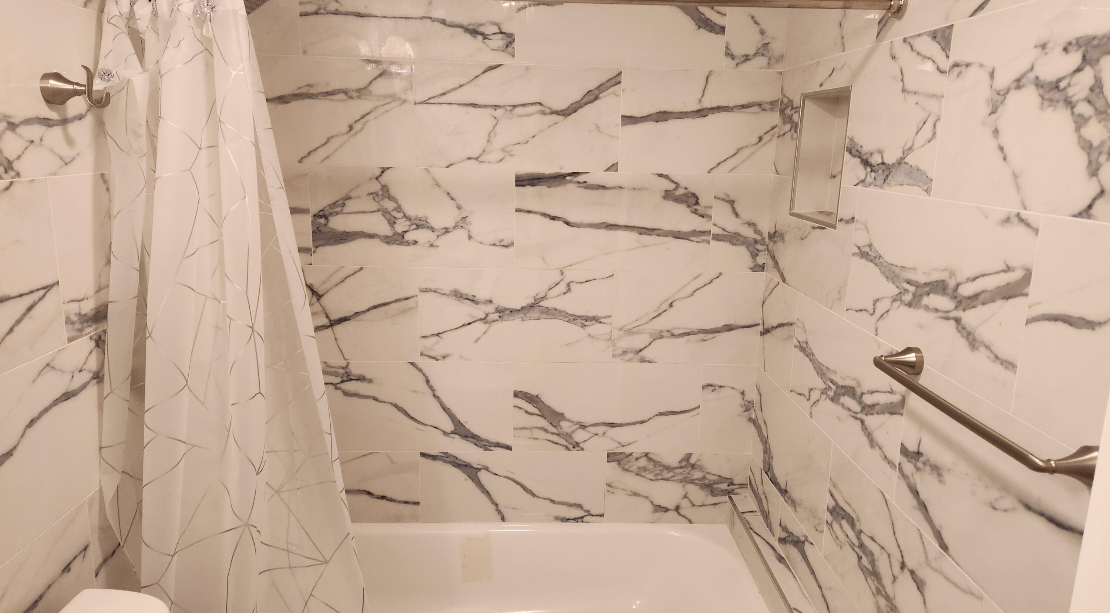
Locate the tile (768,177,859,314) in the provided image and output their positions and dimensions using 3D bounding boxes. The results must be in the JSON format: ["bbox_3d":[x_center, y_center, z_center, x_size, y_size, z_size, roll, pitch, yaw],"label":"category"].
[{"bbox_3d":[0.671,-0.185,1.966,0.010,0.299,0.588,1,13,-2],"label":"tile"}]

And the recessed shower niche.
[{"bbox_3d":[0.720,-0.383,1.889,0.097,0.333,0.333,1,13,-2],"label":"recessed shower niche"}]

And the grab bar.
[{"bbox_3d":[0.648,0.152,1.165,0.085,0.052,0.512,1,13,-2],"label":"grab bar"}]

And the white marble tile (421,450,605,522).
[{"bbox_3d":[-0.140,0.601,2.448,0.611,0.252,0.012,1,13,-3],"label":"white marble tile"}]

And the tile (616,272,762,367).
[{"bbox_3d":[0.423,0.037,2.355,0.472,0.302,0.012,1,13,-3],"label":"tile"}]

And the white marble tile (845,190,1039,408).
[{"bbox_3d":[0.701,-0.053,1.401,0.012,0.302,0.610,1,13,-2],"label":"white marble tile"}]

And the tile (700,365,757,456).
[{"bbox_3d":[0.566,0.336,2.421,0.174,0.302,0.012,1,13,-3],"label":"tile"}]

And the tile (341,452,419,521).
[{"bbox_3d":[-0.693,0.598,2.432,0.493,0.254,0.012,1,13,-3],"label":"tile"}]

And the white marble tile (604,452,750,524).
[{"bbox_3d":[0.409,0.609,2.485,0.477,0.254,0.012,1,13,-3],"label":"white marble tile"}]

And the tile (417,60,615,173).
[{"bbox_3d":[-0.114,-0.560,2.184,0.611,0.302,0.012,1,13,-3],"label":"tile"}]

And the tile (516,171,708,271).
[{"bbox_3d":[0.185,-0.261,2.267,0.611,0.302,0.012,1,13,-3],"label":"tile"}]

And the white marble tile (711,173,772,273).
[{"bbox_3d":[0.579,-0.257,2.287,0.174,0.302,0.012,1,13,-3],"label":"white marble tile"}]

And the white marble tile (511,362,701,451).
[{"bbox_3d":[0.169,0.329,2.374,0.604,0.299,0.010,1,13,-2],"label":"white marble tile"}]

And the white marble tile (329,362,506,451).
[{"bbox_3d":[-0.436,0.320,2.352,0.604,0.299,0.010,1,13,-2],"label":"white marble tile"}]

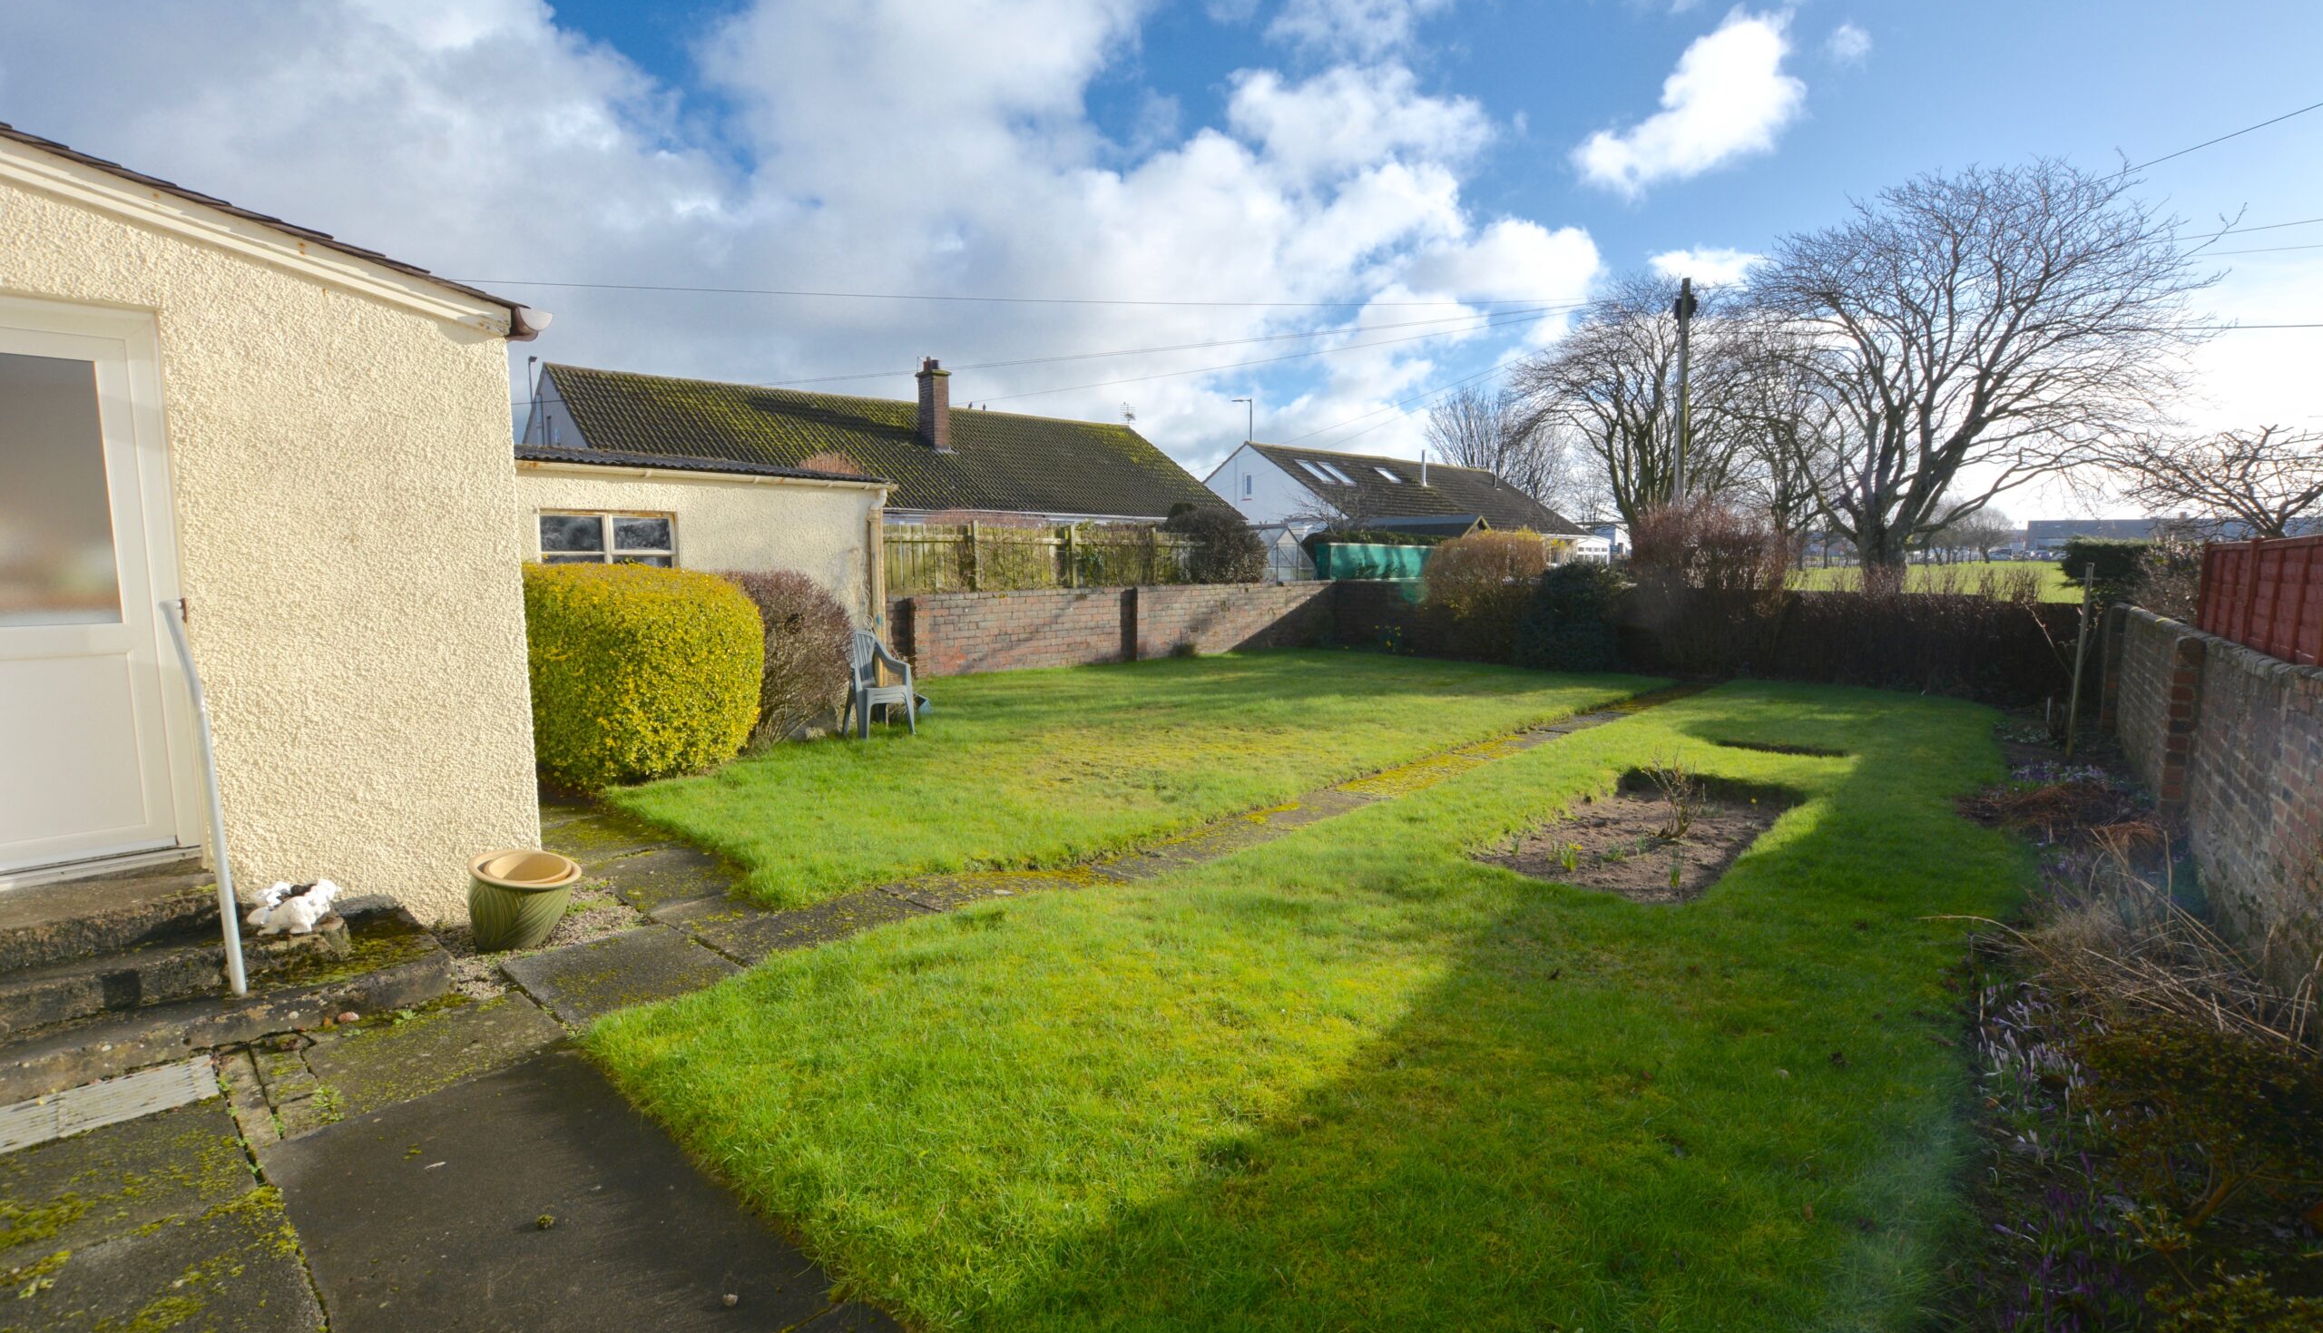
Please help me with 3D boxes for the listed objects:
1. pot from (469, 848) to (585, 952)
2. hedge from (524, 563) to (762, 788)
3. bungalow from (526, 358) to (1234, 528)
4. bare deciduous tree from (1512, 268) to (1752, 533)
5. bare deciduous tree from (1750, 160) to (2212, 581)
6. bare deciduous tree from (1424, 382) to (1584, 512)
[{"bbox_3d":[-2.700,0.995,4.114,0.420,0.320,0.420,-6,9,-43],"label":"pot"},{"bbox_3d":[-4.043,-0.027,7.671,1.250,1.570,1.700,-6,9,-43],"label":"hedge"},{"bbox_3d":[-7.459,-5.001,27.689,17.152,6.766,10.111,-6,9,-42],"label":"bungalow"},{"bbox_3d":[15.214,-7.461,32.377,7.343,10.926,7.343,3,7,25],"label":"bare deciduous tree"},{"bbox_3d":[19.515,-6.803,24.401,8.822,11.368,8.822,5,8,38],"label":"bare deciduous tree"},{"bbox_3d":[19.521,-10.477,56.190,8.666,11.695,8.666,2,7,19],"label":"bare deciduous tree"}]

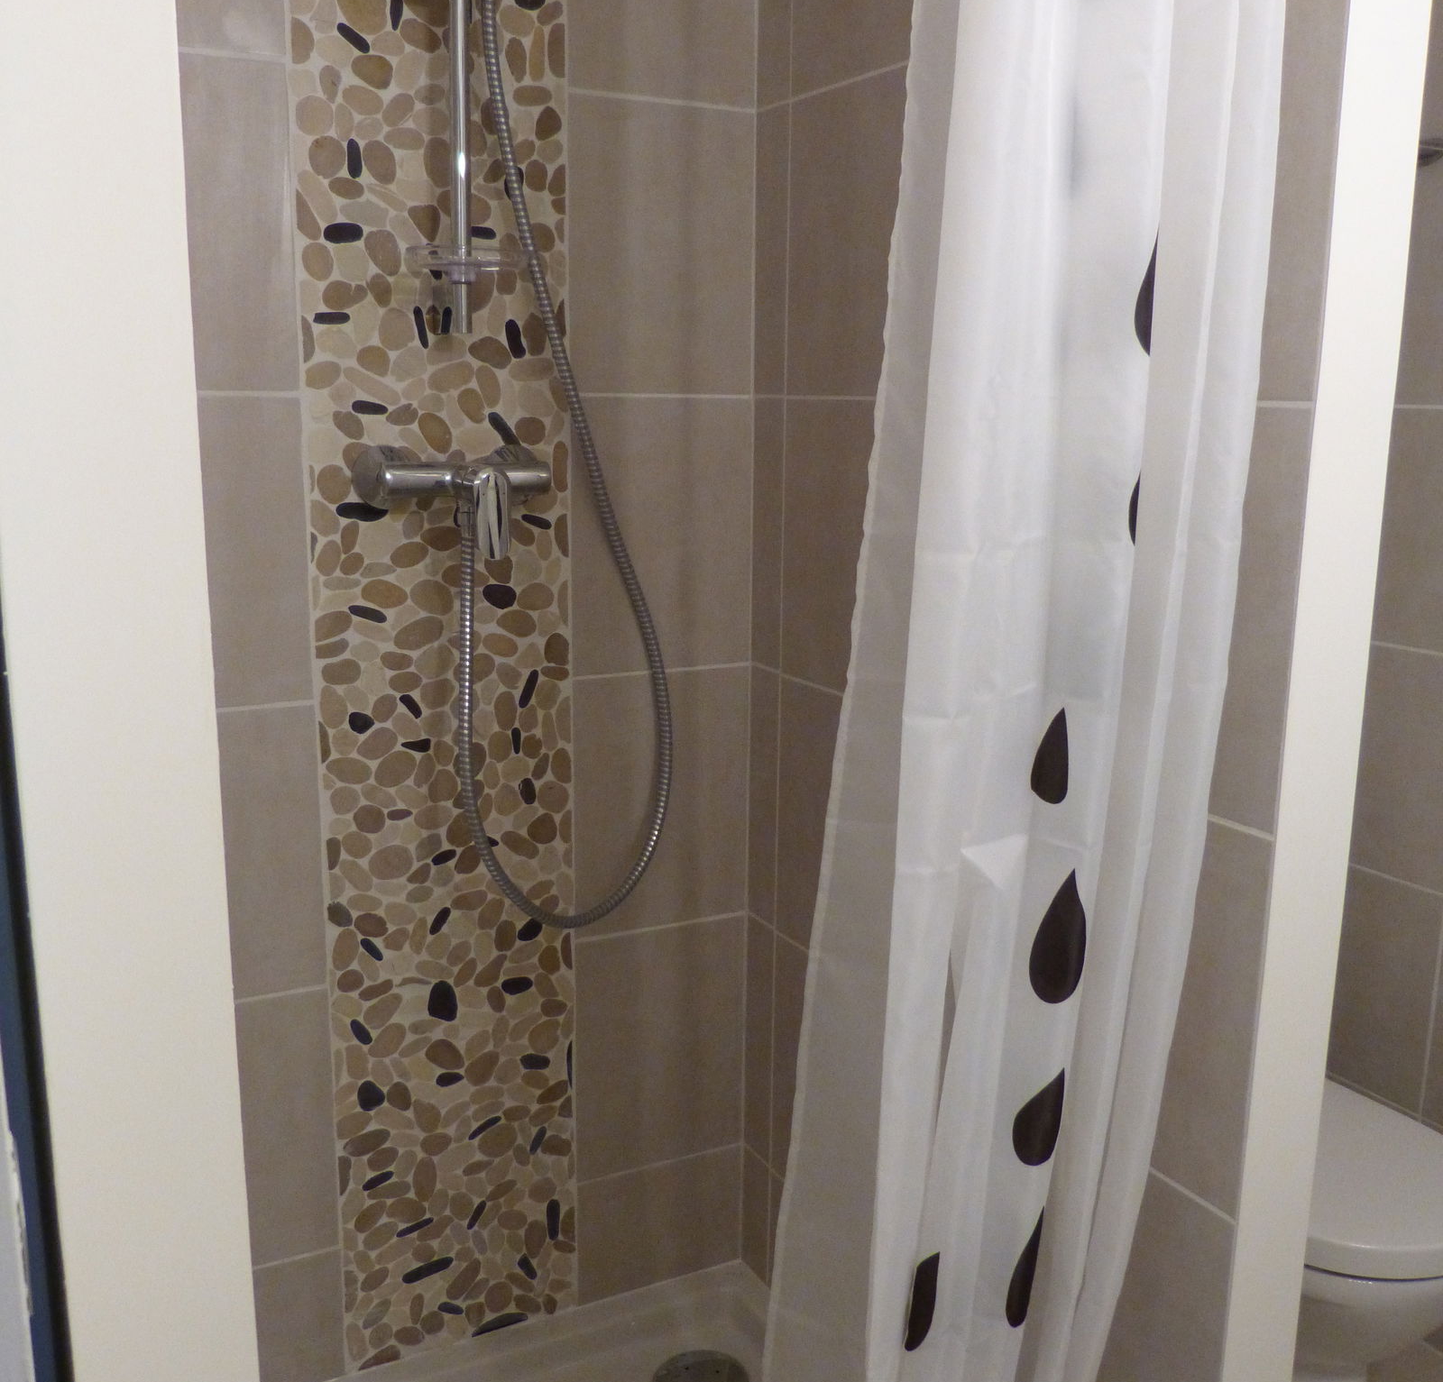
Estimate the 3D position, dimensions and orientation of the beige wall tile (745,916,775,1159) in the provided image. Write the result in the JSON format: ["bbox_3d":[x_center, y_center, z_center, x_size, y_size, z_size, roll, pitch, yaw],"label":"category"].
[{"bbox_3d":[0.051,0.453,1.808,0.010,0.324,0.070,-6,13,-28],"label":"beige wall tile"}]

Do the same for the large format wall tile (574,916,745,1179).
[{"bbox_3d":[-0.078,0.455,1.788,0.230,0.324,0.010,-6,13,-28],"label":"large format wall tile"}]

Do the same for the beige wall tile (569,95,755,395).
[{"bbox_3d":[-0.067,-0.500,1.588,0.230,0.319,0.010,-6,13,-28],"label":"beige wall tile"}]

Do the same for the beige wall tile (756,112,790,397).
[{"bbox_3d":[0.062,-0.502,1.608,0.010,0.319,0.070,-6,13,-28],"label":"beige wall tile"}]

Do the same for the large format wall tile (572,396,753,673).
[{"bbox_3d":[-0.071,-0.184,1.655,0.230,0.321,0.010,-6,13,-28],"label":"large format wall tile"}]

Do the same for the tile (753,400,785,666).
[{"bbox_3d":[0.058,-0.186,1.674,0.010,0.321,0.070,-6,13,-28],"label":"tile"}]

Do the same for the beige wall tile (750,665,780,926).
[{"bbox_3d":[0.055,0.132,1.741,0.010,0.324,0.070,-6,13,-28],"label":"beige wall tile"}]

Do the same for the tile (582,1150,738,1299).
[{"bbox_3d":[-0.081,0.701,1.840,0.230,0.172,0.010,-6,13,-28],"label":"tile"}]

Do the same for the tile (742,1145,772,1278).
[{"bbox_3d":[0.048,0.699,1.860,0.010,0.172,0.070,-6,13,-28],"label":"tile"}]

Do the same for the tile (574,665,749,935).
[{"bbox_3d":[-0.074,0.135,1.721,0.230,0.324,0.010,-6,13,-28],"label":"tile"}]

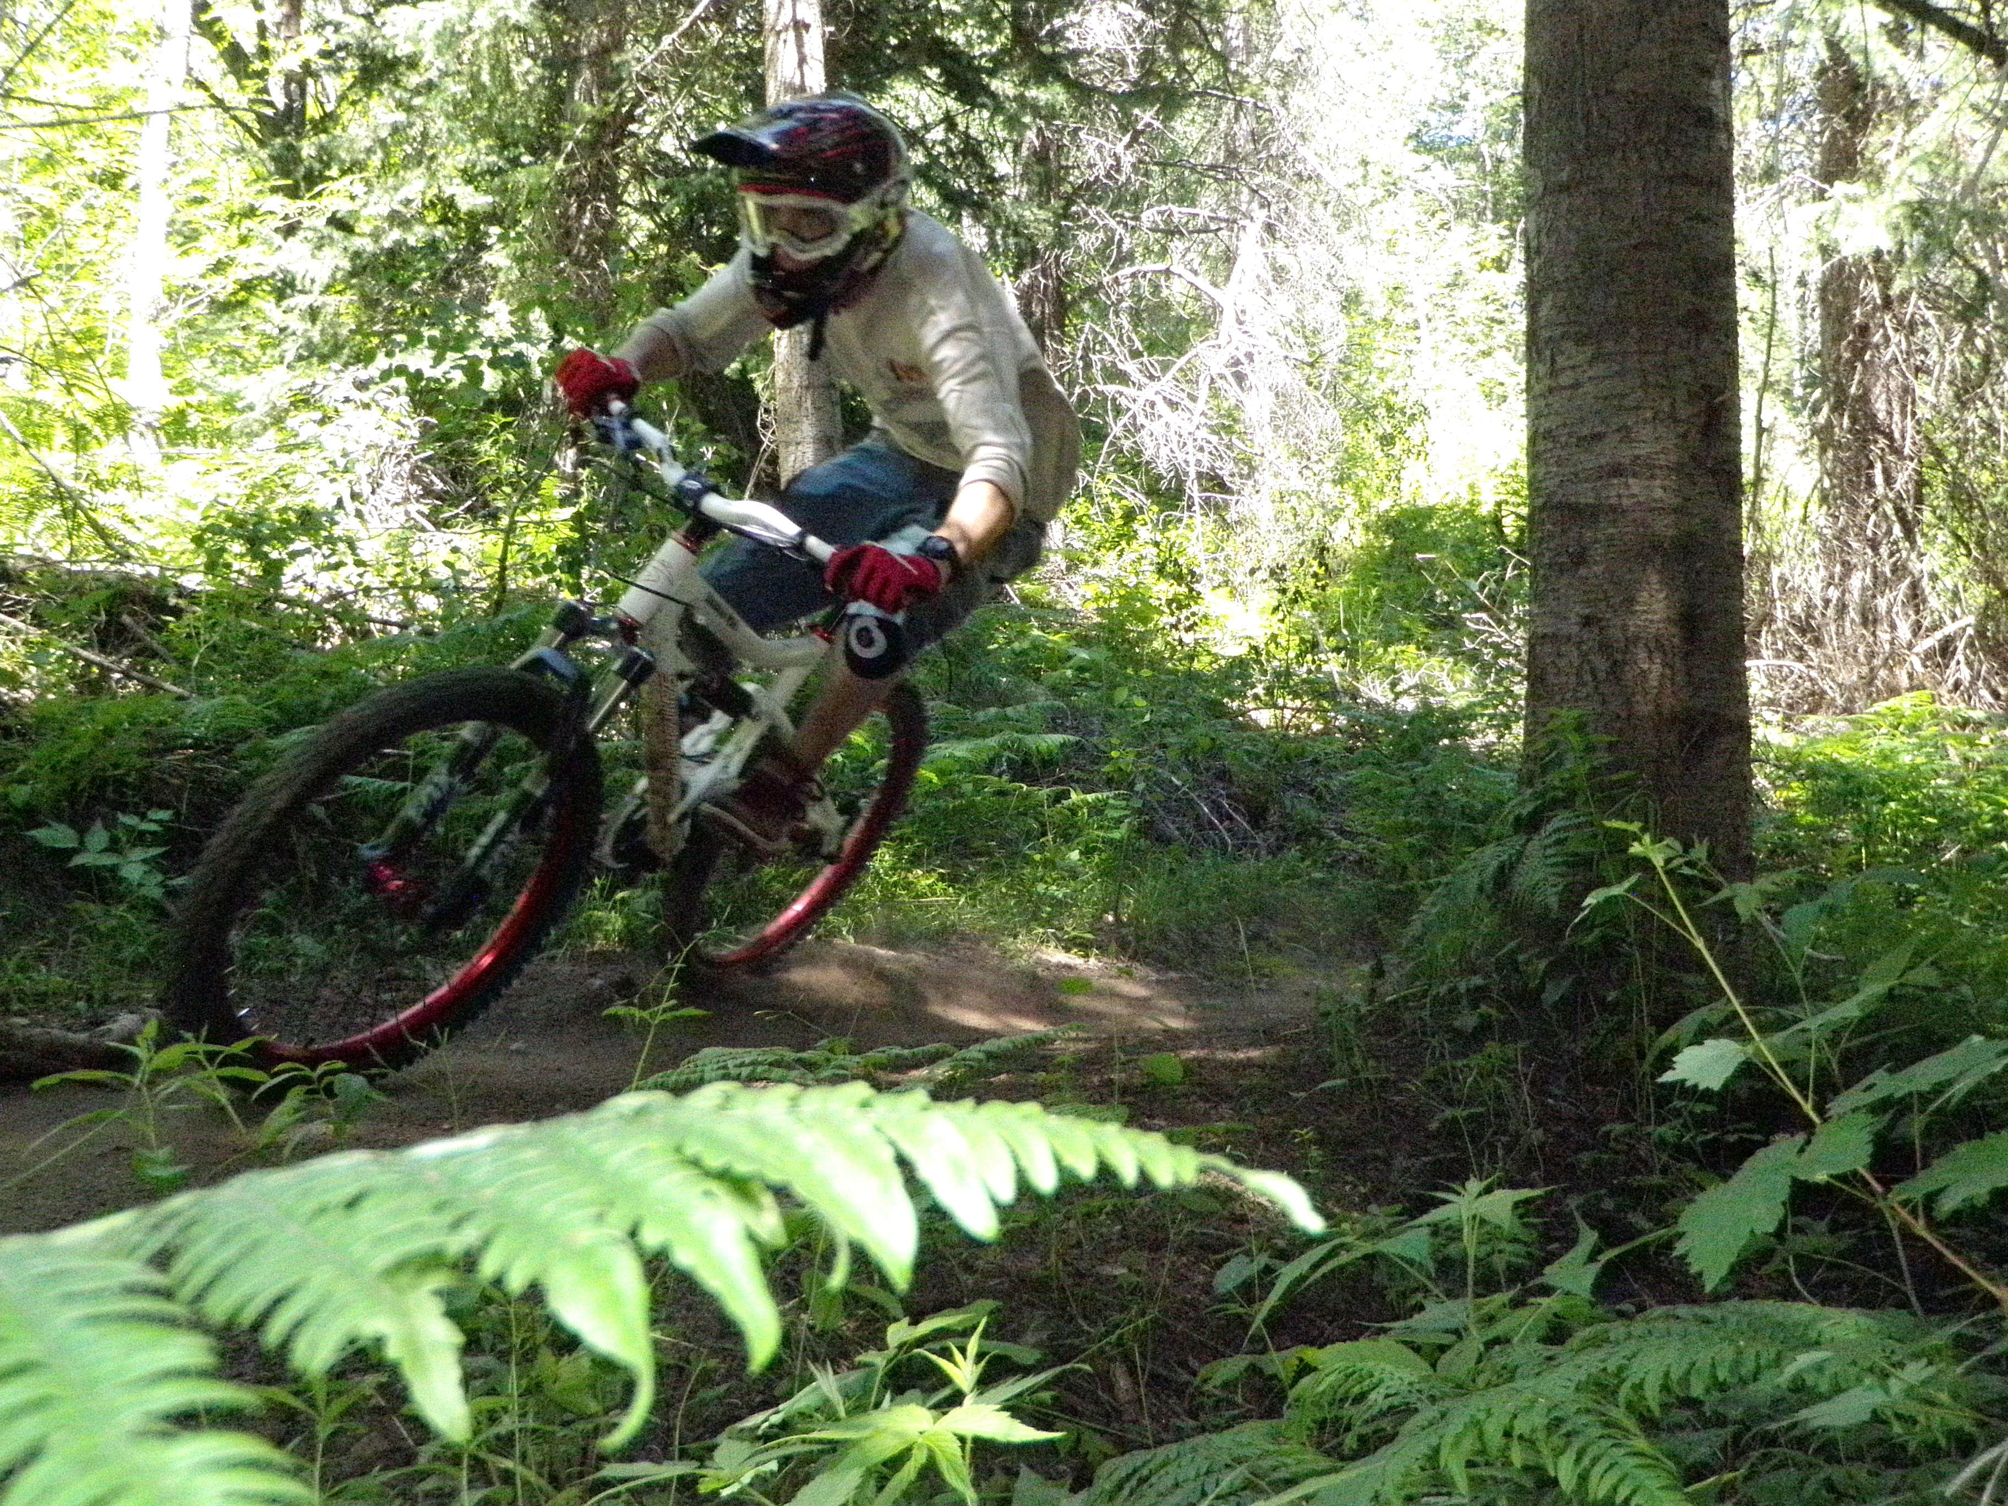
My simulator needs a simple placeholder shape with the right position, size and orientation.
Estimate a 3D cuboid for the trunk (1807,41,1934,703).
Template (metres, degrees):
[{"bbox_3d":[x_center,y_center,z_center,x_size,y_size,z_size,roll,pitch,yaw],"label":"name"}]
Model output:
[{"bbox_3d":[4.350,-1.810,10.500,0.560,3.600,0.560,-1,-2,27],"label":"trunk"}]

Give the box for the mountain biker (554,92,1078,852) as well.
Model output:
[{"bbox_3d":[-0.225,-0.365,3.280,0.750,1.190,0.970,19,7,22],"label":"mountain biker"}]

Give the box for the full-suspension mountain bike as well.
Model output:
[{"bbox_3d":[-0.500,0.014,3.290,0.690,1.030,1.760,36,16,19],"label":"full-suspension mountain bike"}]

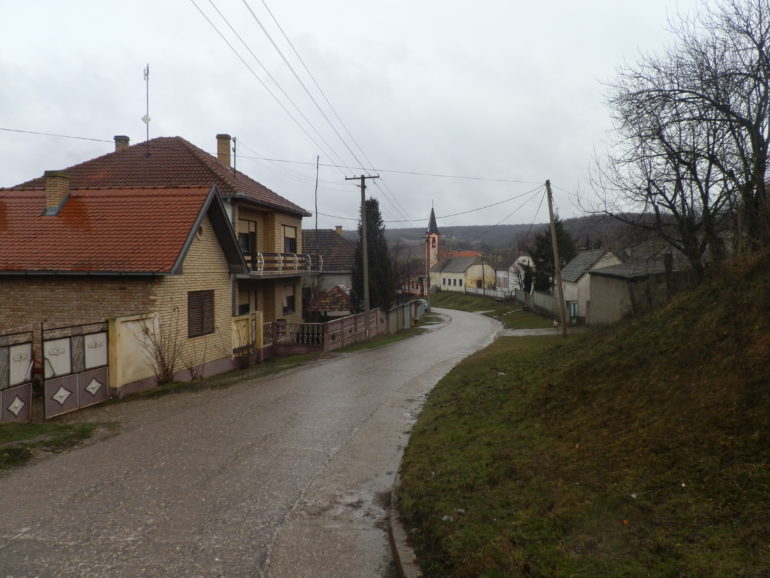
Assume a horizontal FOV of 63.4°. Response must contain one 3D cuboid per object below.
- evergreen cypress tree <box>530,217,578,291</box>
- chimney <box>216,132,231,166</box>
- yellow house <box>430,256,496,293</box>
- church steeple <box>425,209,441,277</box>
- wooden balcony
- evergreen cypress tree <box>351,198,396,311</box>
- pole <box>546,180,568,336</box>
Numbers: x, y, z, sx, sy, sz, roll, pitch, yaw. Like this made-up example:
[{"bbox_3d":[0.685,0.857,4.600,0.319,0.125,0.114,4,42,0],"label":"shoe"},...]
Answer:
[{"bbox_3d":[16.669,-2.737,62.000,4.600,9.000,4.600,1,2,15],"label":"evergreen cypress tree"},{"bbox_3d":[-7.266,-6.247,28.100,0.520,1.530,0.500,0,2,10],"label":"chimney"},{"bbox_3d":[13.500,-2.570,109.000,6.300,6.100,12.000,-1,2,-24],"label":"yellow house"},{"bbox_3d":[10.674,-9.551,140.000,2.750,18.200,2.750,-1,2,-24],"label":"church steeple"},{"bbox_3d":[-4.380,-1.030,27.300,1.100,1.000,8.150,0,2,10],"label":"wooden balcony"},{"bbox_3d":[-0.711,-1.699,38.500,2.800,7.800,2.800,0,2,0],"label":"evergreen cypress tree"},{"bbox_3d":[8.921,-1.591,32.500,0.290,8.150,0.290,-6,2,0],"label":"pole"}]

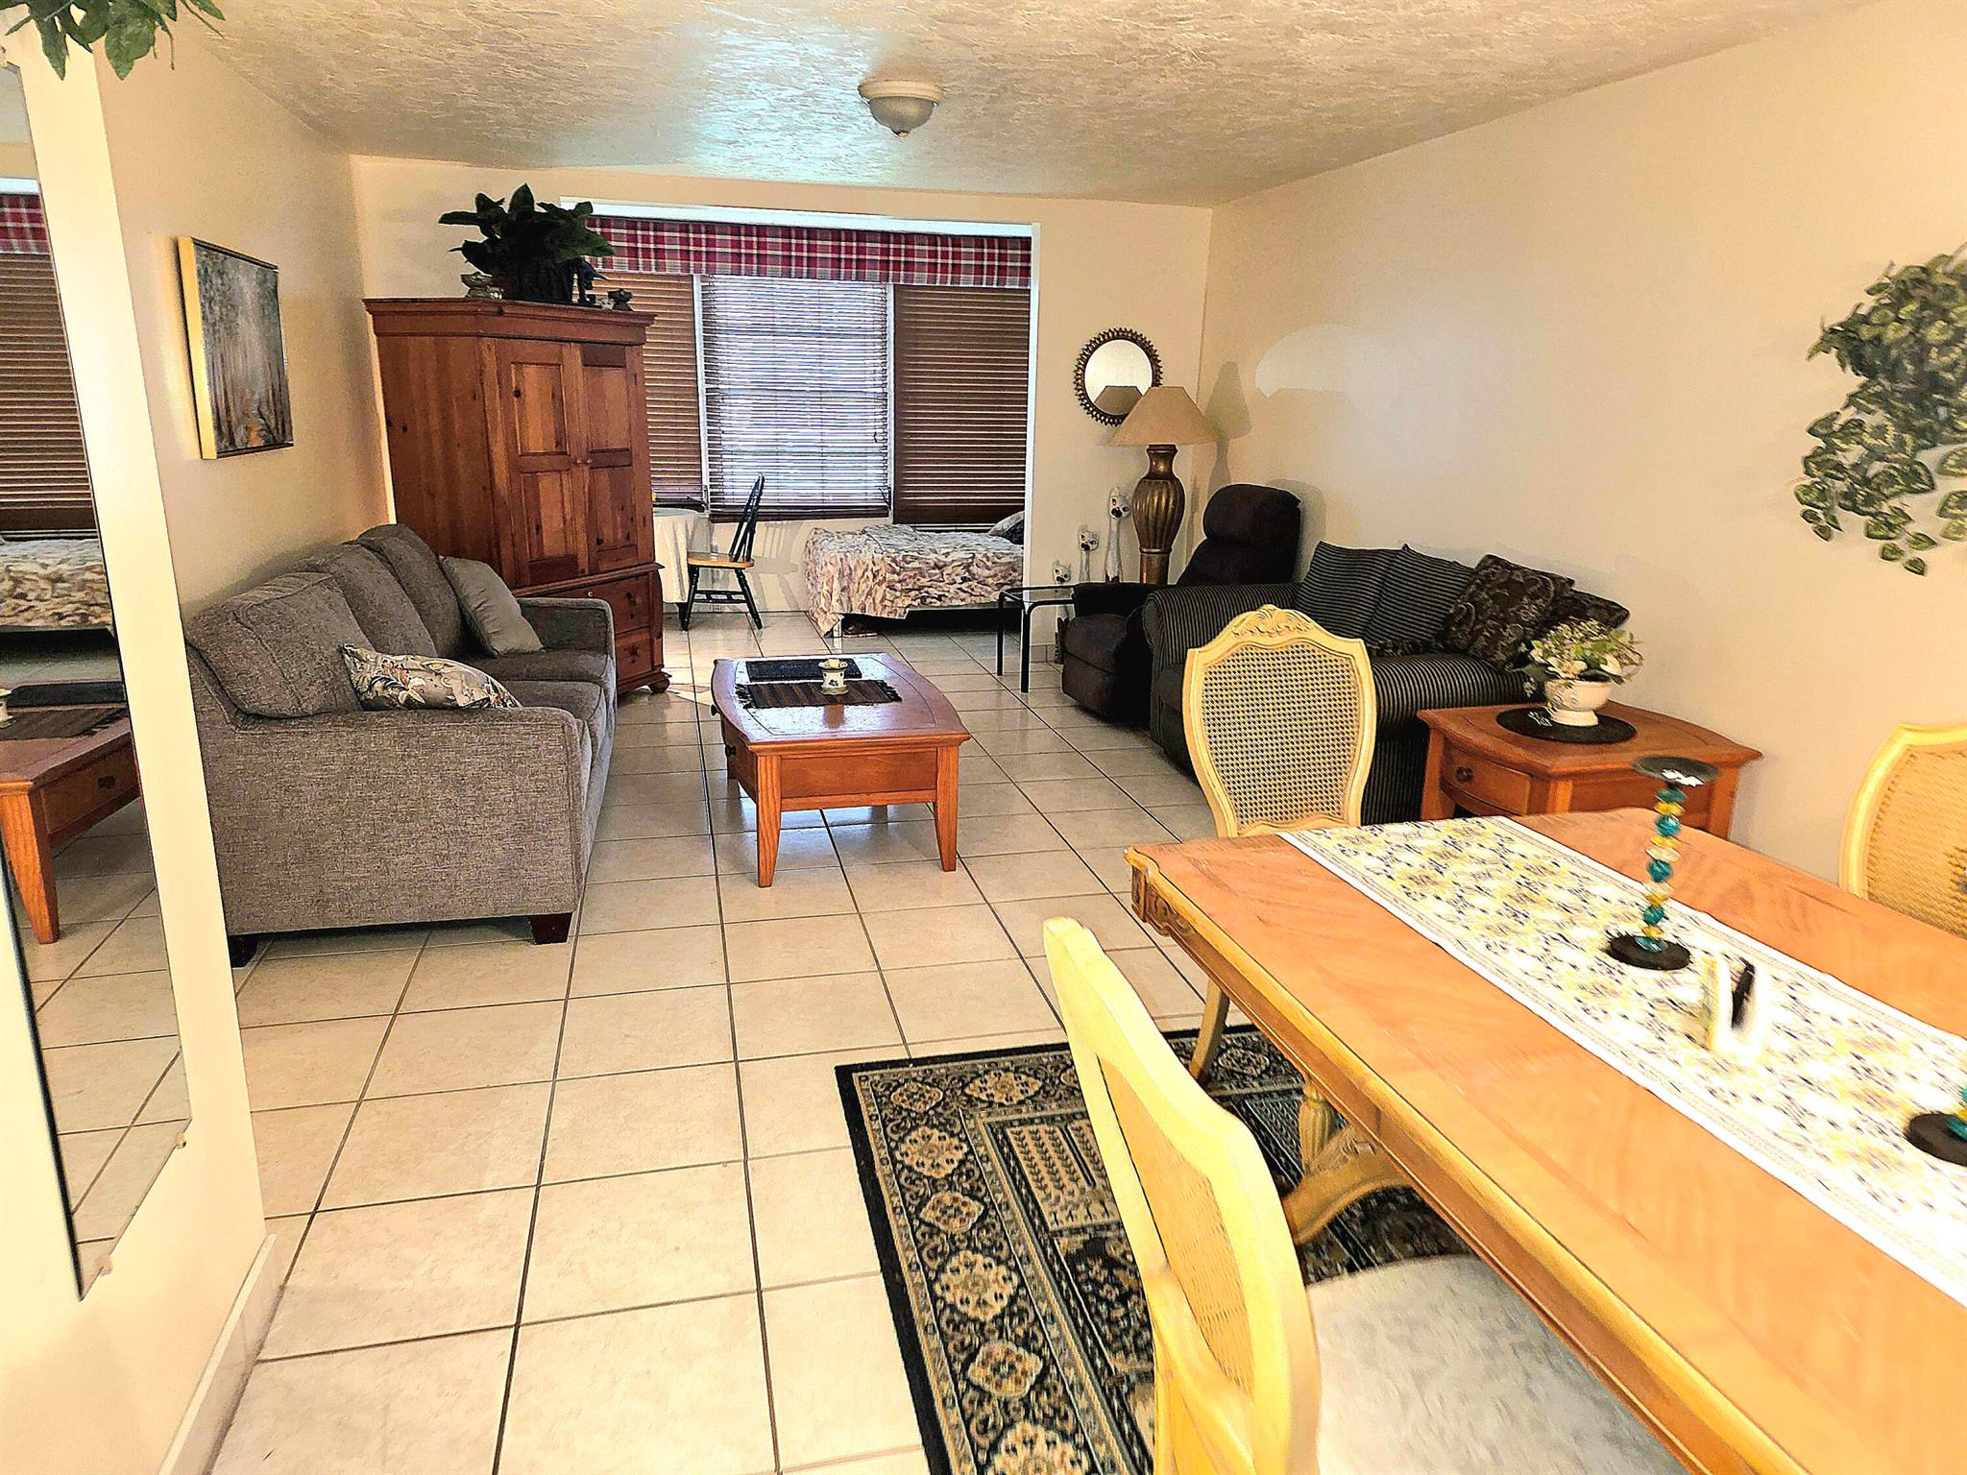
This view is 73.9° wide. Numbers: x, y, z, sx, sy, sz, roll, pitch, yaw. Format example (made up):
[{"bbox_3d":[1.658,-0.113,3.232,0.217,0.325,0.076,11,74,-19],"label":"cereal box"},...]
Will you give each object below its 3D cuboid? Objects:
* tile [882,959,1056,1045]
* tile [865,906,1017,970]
[{"bbox_3d":[-0.034,0.678,3.345,0.396,0.010,0.396,-3,16,-13],"label":"tile"},{"bbox_3d":[-0.130,0.580,3.786,0.398,0.010,0.398,-3,16,-13],"label":"tile"}]

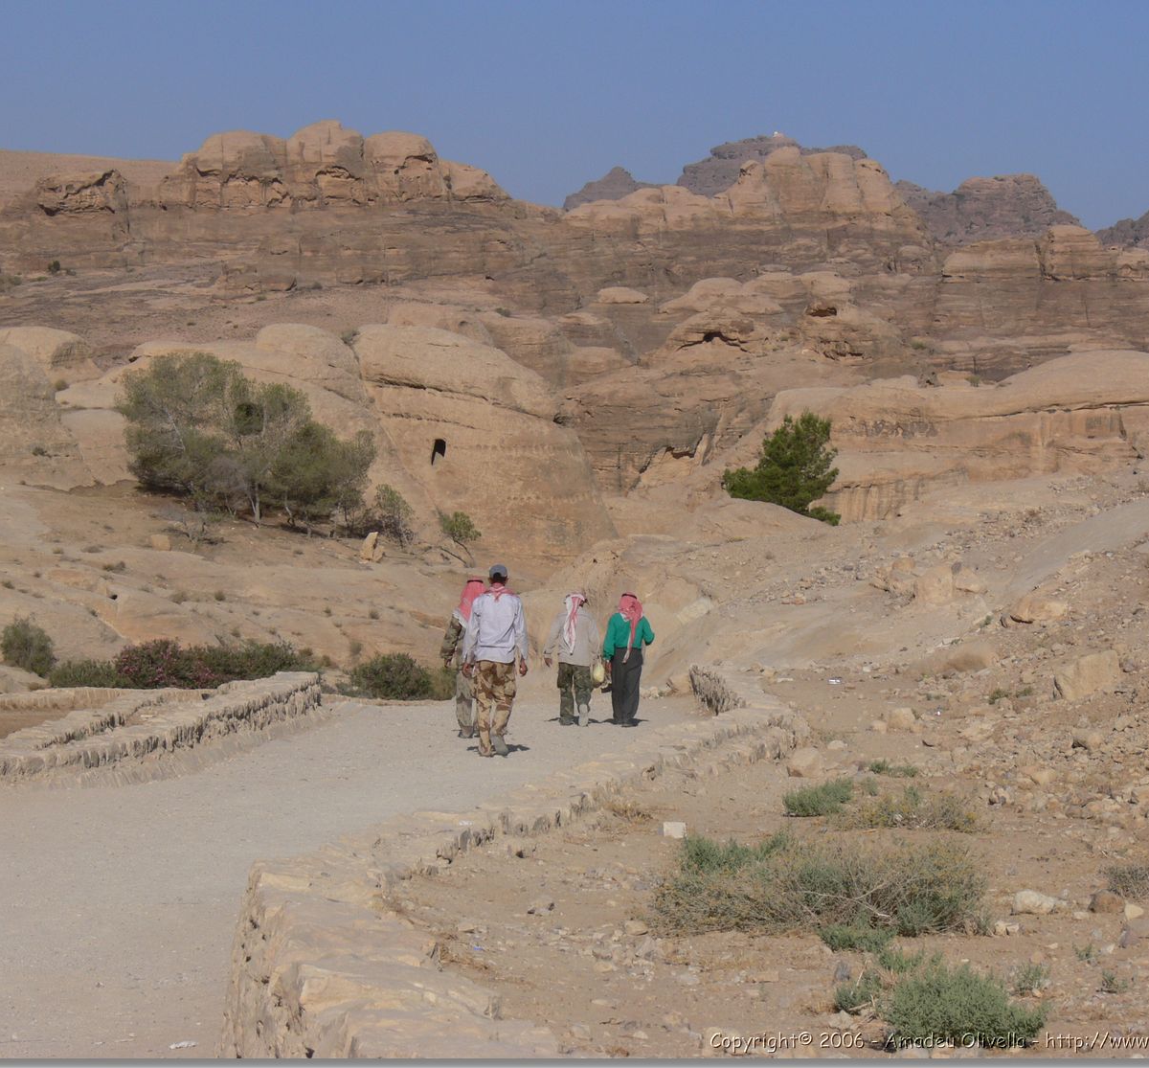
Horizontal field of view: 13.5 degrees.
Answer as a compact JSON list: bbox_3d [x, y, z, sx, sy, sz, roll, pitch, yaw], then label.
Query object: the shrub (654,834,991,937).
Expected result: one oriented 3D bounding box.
[{"bbox_3d":[1.051,1.513,21.000,1.447,0.387,1.013,0,0,0],"label":"shrub"}]

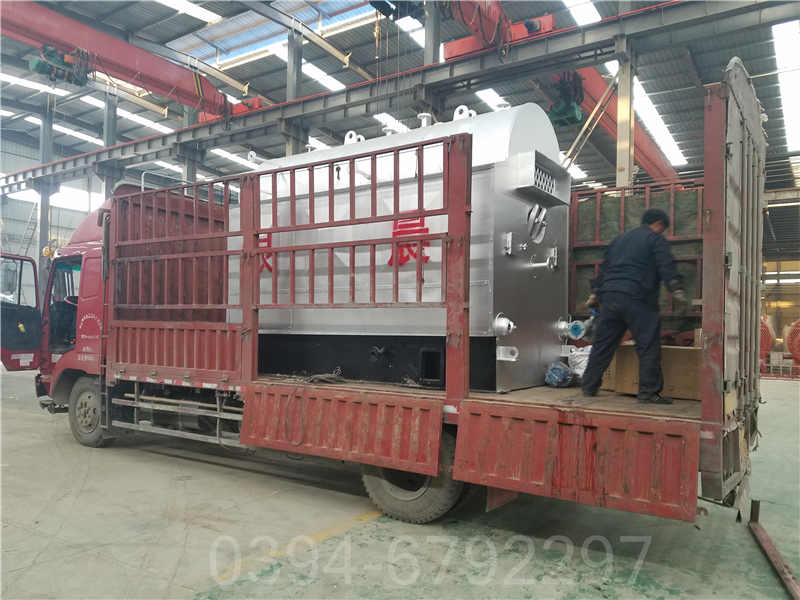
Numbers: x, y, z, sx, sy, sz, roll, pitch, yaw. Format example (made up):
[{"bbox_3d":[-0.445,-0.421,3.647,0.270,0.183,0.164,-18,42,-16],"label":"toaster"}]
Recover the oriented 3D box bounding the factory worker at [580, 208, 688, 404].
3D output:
[{"bbox_3d":[1.873,0.044,4.820,0.520,1.540,0.720,2,-3,-38],"label":"factory worker"}]

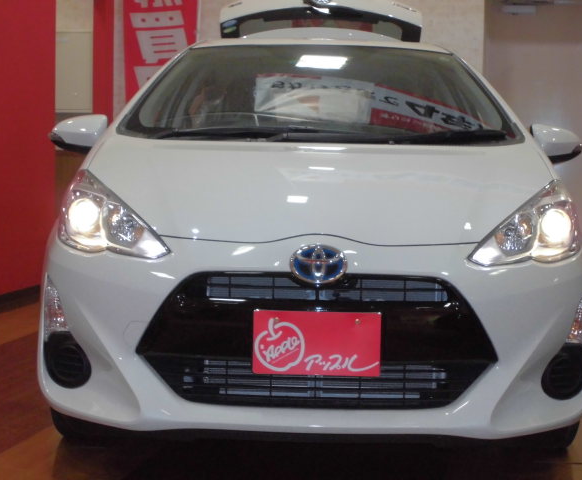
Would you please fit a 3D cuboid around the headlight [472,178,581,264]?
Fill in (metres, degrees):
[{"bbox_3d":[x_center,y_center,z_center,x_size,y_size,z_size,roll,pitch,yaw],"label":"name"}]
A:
[{"bbox_3d":[0.663,-0.058,3.380,0.390,0.240,0.540,1,5,1],"label":"headlight"}]

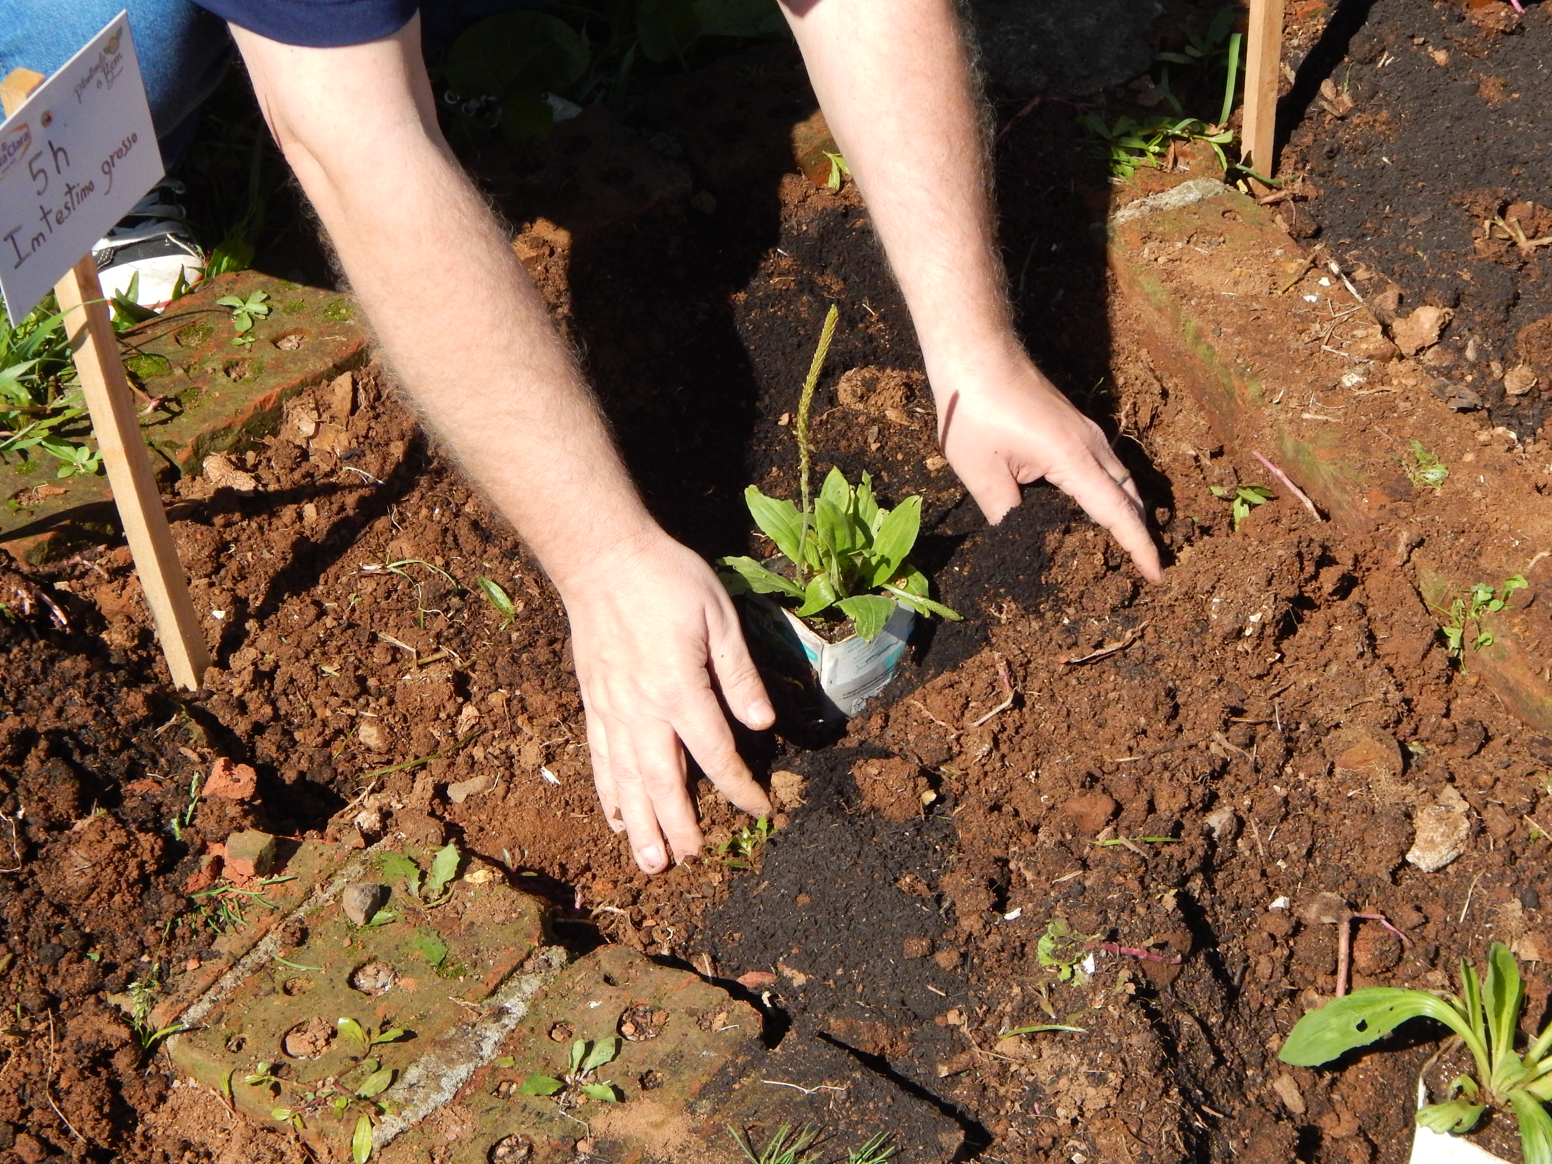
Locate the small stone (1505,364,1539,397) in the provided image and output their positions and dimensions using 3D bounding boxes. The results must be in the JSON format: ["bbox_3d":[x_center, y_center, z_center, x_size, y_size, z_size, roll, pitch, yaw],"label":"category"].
[{"bbox_3d":[0.499,-0.135,2.280,0.023,0.014,0.022,0,40,0],"label":"small stone"}]

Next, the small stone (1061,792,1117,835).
[{"bbox_3d":[0.183,0.136,1.994,0.033,0.014,0.027,0,40,0],"label":"small stone"}]

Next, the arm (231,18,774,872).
[{"bbox_3d":[-0.164,-0.088,2.005,0.140,0.130,0.550,-23,81,-3],"label":"arm"}]

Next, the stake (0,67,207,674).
[{"bbox_3d":[-0.375,-0.102,1.931,0.018,0.419,0.018,20,47,31],"label":"stake"}]

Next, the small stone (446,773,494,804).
[{"bbox_3d":[-0.179,0.121,1.996,0.027,0.013,0.014,-13,42,-15],"label":"small stone"}]

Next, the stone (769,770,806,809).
[{"bbox_3d":[0.007,0.120,1.972,0.021,0.019,0.024,-2,39,0],"label":"stone"}]

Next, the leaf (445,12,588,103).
[{"bbox_3d":[-0.188,-0.380,2.464,0.104,0.047,0.090,-2,39,0],"label":"leaf"}]

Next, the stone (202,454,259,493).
[{"bbox_3d":[-0.355,-0.071,2.217,0.038,0.018,0.034,-2,39,0],"label":"stone"}]

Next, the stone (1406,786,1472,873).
[{"bbox_3d":[0.368,0.137,1.893,0.036,0.032,0.056,-2,39,0],"label":"stone"}]

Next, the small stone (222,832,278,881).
[{"bbox_3d":[-0.296,0.154,1.919,0.030,0.024,0.026,-7,41,-8],"label":"small stone"}]

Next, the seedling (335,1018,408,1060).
[{"bbox_3d":[-0.212,0.239,1.788,0.036,0.017,0.023,-2,39,0],"label":"seedling"}]

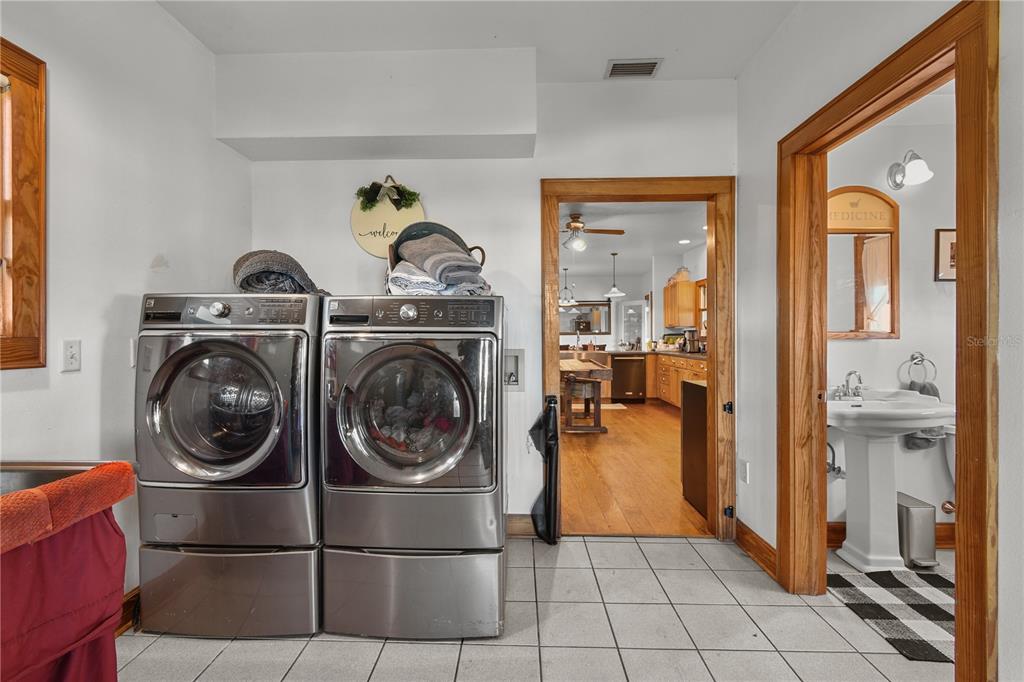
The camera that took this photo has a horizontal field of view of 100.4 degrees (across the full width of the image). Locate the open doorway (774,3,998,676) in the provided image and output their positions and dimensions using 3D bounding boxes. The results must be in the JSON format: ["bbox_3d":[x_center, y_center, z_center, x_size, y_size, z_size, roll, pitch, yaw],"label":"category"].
[{"bbox_3d":[1.385,0.112,1.647,0.160,2.184,0.960,0,0,1],"label":"open doorway"}]

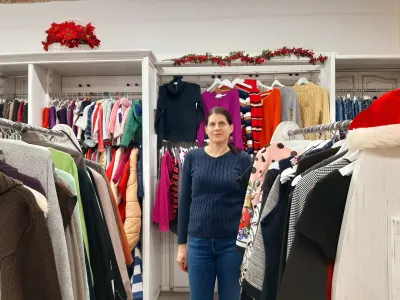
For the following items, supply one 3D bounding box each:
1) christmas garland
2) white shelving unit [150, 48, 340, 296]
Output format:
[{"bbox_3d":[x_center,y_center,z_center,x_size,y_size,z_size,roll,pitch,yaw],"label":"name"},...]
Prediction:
[{"bbox_3d":[0.403,-0.811,2.693,1.326,0.148,0.122,0,0,5],"label":"christmas garland"},{"bbox_3d":[0.352,0.311,2.836,1.510,2.244,0.510,0,0,5],"label":"white shelving unit"}]

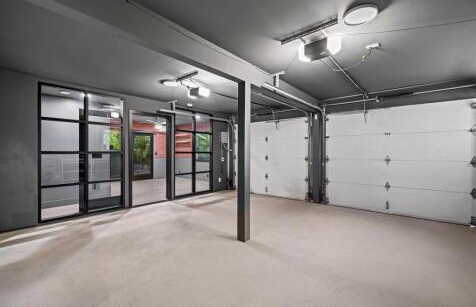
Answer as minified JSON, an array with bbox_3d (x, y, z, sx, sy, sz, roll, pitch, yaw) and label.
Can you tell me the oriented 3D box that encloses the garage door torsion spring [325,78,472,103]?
[{"bbox_3d":[2.942,-1.188,4.221,2.450,0.140,0.100,0,1,40],"label":"garage door torsion spring"}]

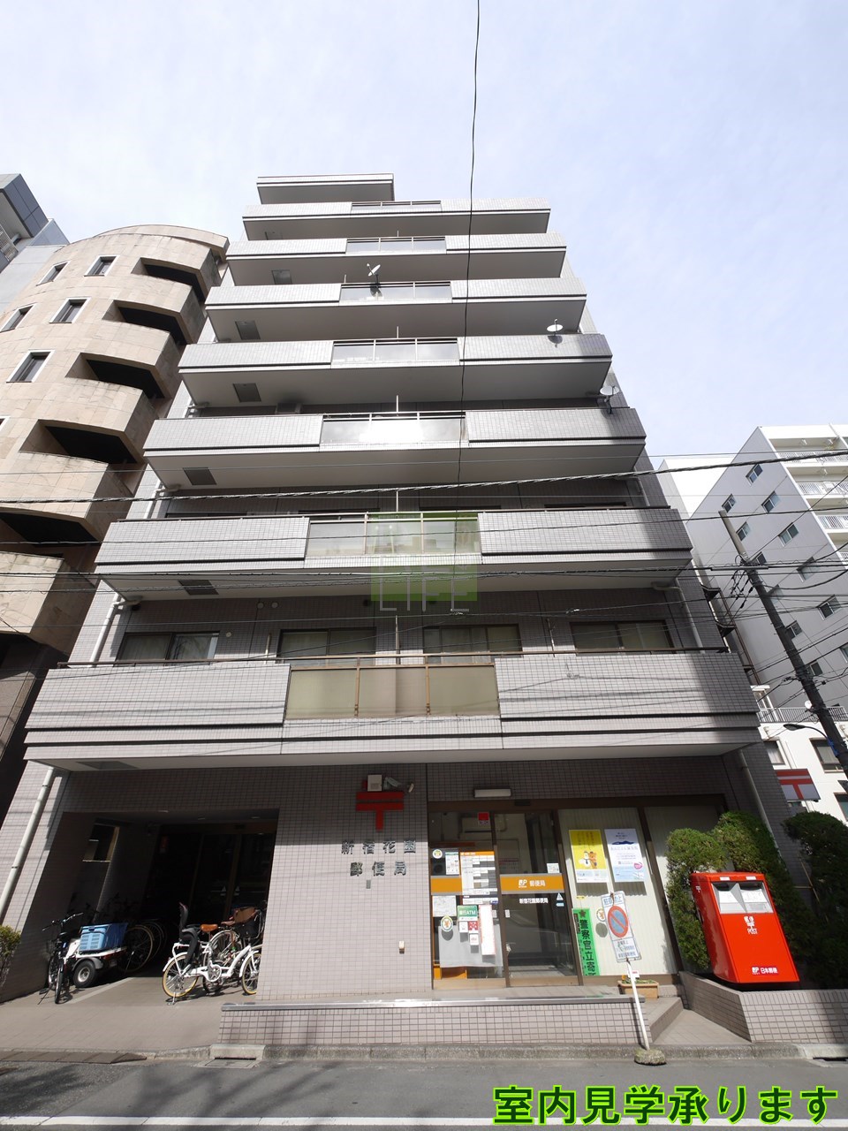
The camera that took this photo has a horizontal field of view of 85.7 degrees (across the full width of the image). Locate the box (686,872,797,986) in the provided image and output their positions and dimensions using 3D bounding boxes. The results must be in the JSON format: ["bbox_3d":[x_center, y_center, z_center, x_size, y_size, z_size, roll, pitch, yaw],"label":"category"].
[{"bbox_3d":[4.261,4.858,6.203,0.810,1.170,0.570,-1,-32,0],"label":"box"}]

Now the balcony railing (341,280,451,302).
[{"bbox_3d":[-0.883,-8.756,14.573,3.540,1.070,0.080,-1,-32,0],"label":"balcony railing"}]

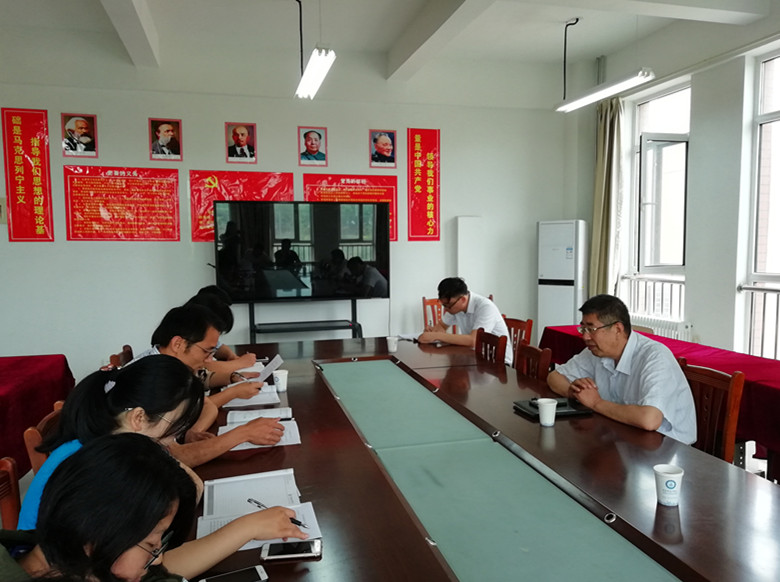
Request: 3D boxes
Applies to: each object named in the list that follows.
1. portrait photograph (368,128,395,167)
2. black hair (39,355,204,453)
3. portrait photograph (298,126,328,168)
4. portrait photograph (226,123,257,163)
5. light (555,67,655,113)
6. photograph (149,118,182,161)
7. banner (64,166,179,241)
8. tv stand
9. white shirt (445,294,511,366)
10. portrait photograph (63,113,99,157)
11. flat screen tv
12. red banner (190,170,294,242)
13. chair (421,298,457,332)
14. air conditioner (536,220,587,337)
[{"bbox_3d":[-0.060,-1.447,5.975,0.292,0.383,0.015,-1,5,-15],"label":"portrait photograph"},{"bbox_3d":[-0.654,0.272,1.440,0.350,0.230,0.200,-1,5,-15],"label":"black hair"},{"bbox_3d":[-0.754,-1.428,5.793,0.292,0.383,0.015,-1,5,-15],"label":"portrait photograph"},{"bbox_3d":[-1.423,-1.418,5.617,0.292,0.383,0.015,-1,5,-15],"label":"portrait photograph"},{"bbox_3d":[1.790,-1.693,4.992,0.140,0.085,1.220,-1,5,-15],"label":"light"},{"bbox_3d":[-2.083,-1.407,5.443,0.292,0.383,0.015,-1,5,-15],"label":"photograph"},{"bbox_3d":[-2.530,-0.819,5.557,1.000,0.691,0.015,-1,5,-15],"label":"banner"},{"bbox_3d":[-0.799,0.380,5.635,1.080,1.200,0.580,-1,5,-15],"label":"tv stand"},{"bbox_3d":[0.685,0.296,4.558,0.470,0.560,0.460,-2,5,-23],"label":"white shirt"},{"bbox_3d":[-2.871,-1.435,5.416,0.291,0.395,0.015,-1,5,-15],"label":"portrait photograph"},{"bbox_3d":[-0.800,-0.370,5.559,1.645,0.935,0.070,-1,5,-15],"label":"flat screen tv"},{"bbox_3d":[-1.461,-0.837,5.834,0.999,0.693,0.015,-1,5,-15],"label":"red banner"},{"bbox_3d":[0.598,0.544,6.153,0.430,0.920,0.500,-1,5,-15],"label":"chair"},{"bbox_3d":[1.866,0.121,6.345,0.490,1.720,0.290,3,6,30],"label":"air conditioner"}]

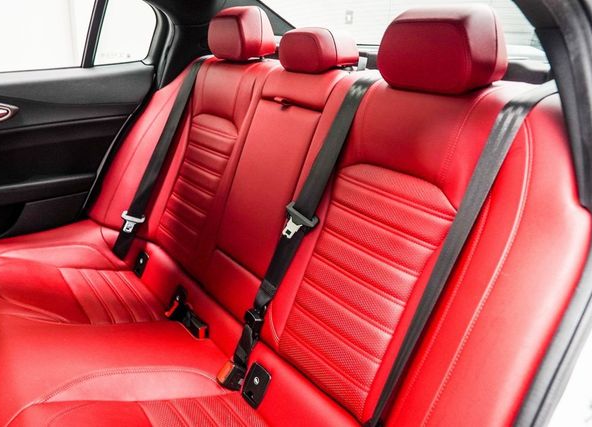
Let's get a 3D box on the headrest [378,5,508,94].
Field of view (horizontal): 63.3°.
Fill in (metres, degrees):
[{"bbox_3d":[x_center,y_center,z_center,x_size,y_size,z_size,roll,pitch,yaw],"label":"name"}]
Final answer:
[{"bbox_3d":[0.263,-0.302,0.882,0.145,0.152,0.222,-14,27,-33],"label":"headrest"}]

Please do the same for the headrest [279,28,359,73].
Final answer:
[{"bbox_3d":[0.054,-0.396,1.165,0.134,0.102,0.205,-14,27,-33],"label":"headrest"}]

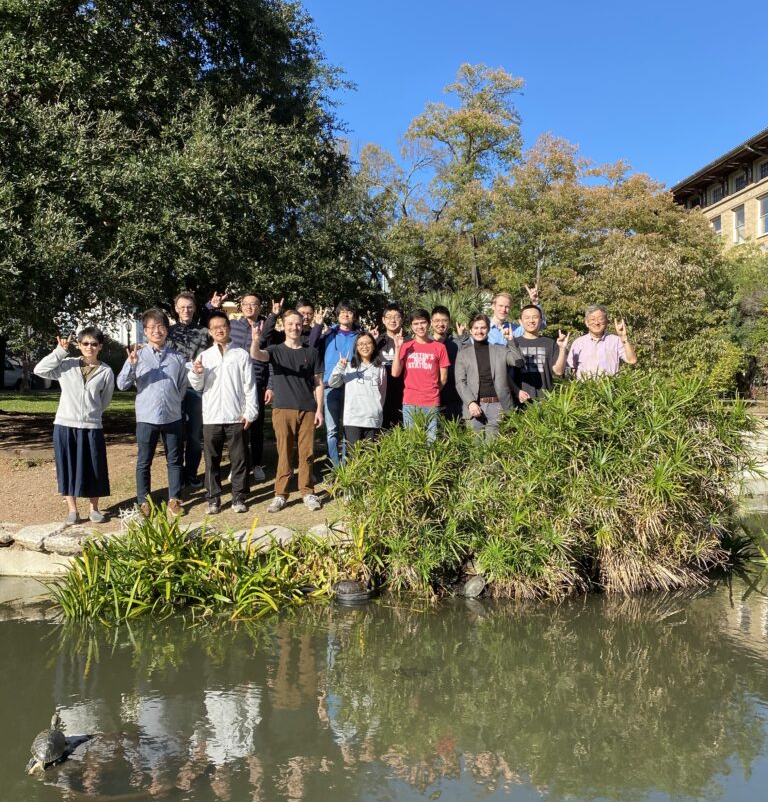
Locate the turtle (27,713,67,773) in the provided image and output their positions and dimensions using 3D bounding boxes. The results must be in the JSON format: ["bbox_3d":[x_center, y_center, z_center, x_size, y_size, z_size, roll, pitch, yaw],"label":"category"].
[{"bbox_3d":[-1.375,1.394,3.150,0.150,0.130,0.240,0,1,-12],"label":"turtle"}]

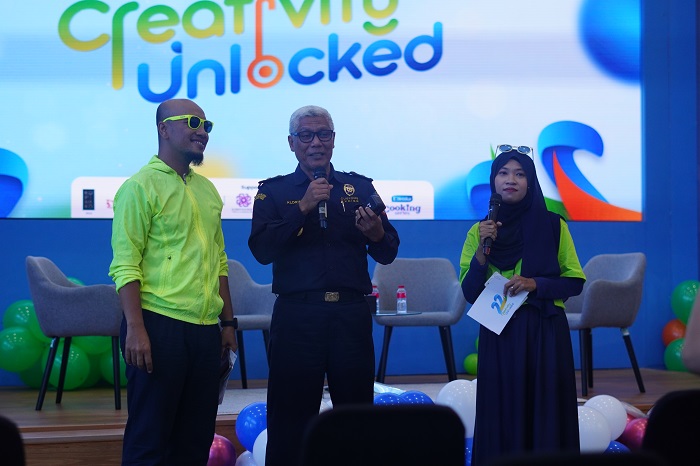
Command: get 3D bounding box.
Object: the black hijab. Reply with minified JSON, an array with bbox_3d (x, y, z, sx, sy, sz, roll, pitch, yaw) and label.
[{"bbox_3d":[0.700,-0.002,5.850,0.330,0.650,0.300,0,-1,10],"label":"black hijab"}]

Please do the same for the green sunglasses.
[{"bbox_3d":[-0.604,-0.405,5.420,0.150,0.050,0.145,-8,-13,36],"label":"green sunglasses"}]

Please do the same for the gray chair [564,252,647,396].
[{"bbox_3d":[1.435,0.540,8.710,0.560,0.820,0.600,1,-2,-32],"label":"gray chair"}]

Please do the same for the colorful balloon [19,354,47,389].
[{"bbox_3d":[-1.946,0.850,9.200,0.280,0.285,0.280,0,-1,0],"label":"colorful balloon"}]

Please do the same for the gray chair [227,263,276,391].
[{"bbox_3d":[-0.731,0.549,8.700,0.600,0.820,0.590,0,-1,-25],"label":"gray chair"}]

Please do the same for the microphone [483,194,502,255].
[{"bbox_3d":[0.553,-0.035,5.680,0.050,0.257,0.050,8,-19,2],"label":"microphone"}]

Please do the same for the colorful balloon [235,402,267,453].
[{"bbox_3d":[-0.451,0.974,7.300,0.245,0.250,0.245,0,-1,0],"label":"colorful balloon"}]

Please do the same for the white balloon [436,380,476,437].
[{"bbox_3d":[0.559,0.861,7.150,0.275,0.290,0.275,0,-1,0],"label":"white balloon"}]

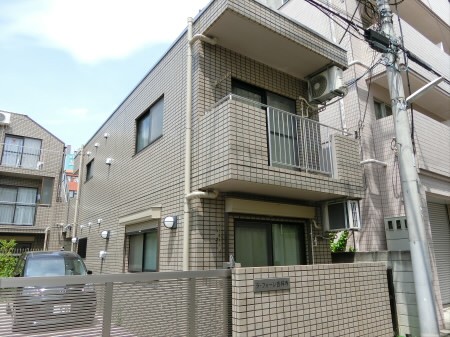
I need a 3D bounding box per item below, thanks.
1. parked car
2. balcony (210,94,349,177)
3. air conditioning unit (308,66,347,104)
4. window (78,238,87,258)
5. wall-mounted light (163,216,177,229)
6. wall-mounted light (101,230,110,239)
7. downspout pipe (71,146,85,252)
[{"bbox_3d":[-4.605,3.023,8.430,1.660,1.630,3.950,9,-18,-34],"label":"parked car"},{"bbox_3d":[1.109,-0.170,5.788,3.120,1.270,0.820,10,-18,-34],"label":"balcony"},{"bbox_3d":[2.170,-1.765,6.968,0.280,0.540,0.720,9,-18,-34],"label":"air conditioning unit"},{"bbox_3d":[-4.814,2.724,11.080,0.120,0.660,1.100,9,-18,-34],"label":"window"},{"bbox_3d":[-0.959,0.943,5.644,0.190,0.220,0.210,9,-18,-34],"label":"wall-mounted light"},{"bbox_3d":[-3.198,1.788,8.711,0.190,0.220,0.210,9,-18,-34],"label":"wall-mounted light"},{"bbox_3d":[-5.674,1.851,12.335,0.090,5.650,0.090,9,-18,-34],"label":"downspout pipe"}]

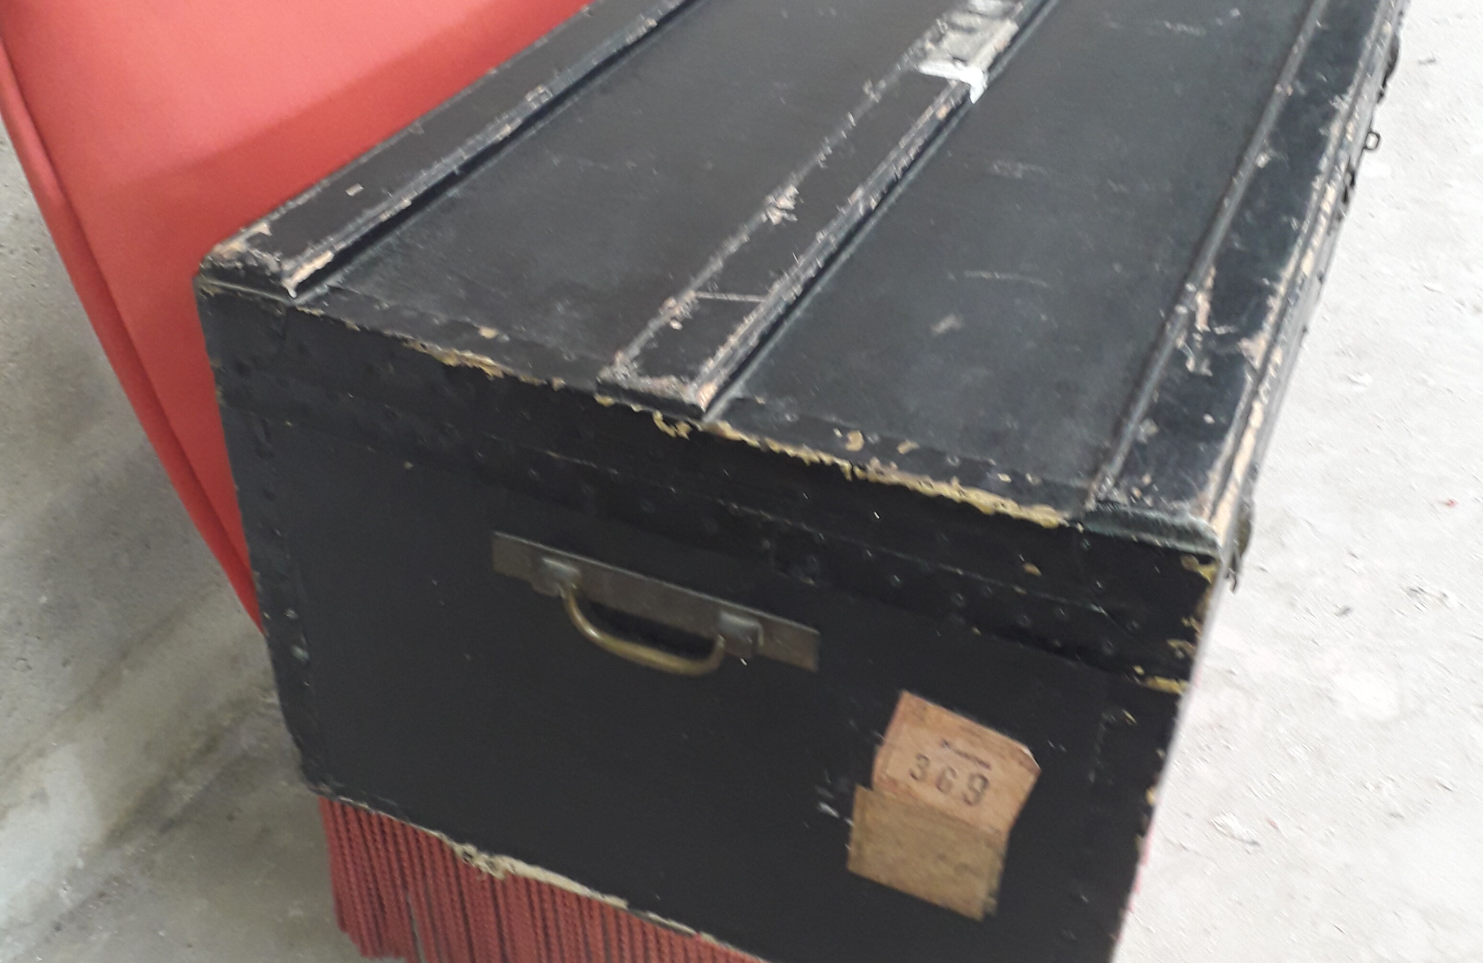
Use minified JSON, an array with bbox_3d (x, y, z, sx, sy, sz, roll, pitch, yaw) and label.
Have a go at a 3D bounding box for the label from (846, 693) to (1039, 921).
[{"bbox_3d":[0.094,0.160,0.749,0.085,0.136,0.004,15,38,19],"label":"label"}]

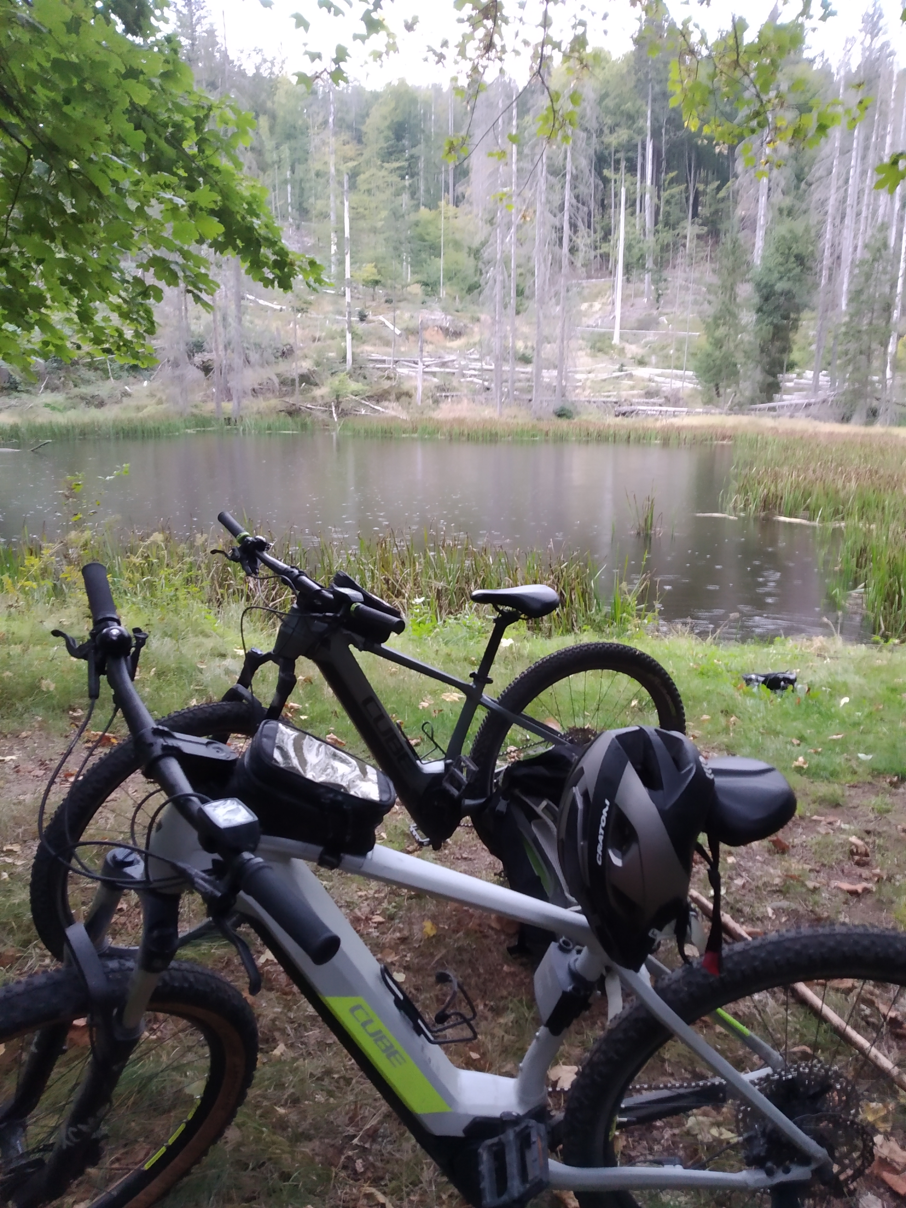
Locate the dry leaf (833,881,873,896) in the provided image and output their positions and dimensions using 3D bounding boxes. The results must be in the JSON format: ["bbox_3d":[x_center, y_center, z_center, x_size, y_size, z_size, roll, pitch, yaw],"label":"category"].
[{"bbox_3d":[1.171,0.836,2.658,0.095,0.030,0.060,0,13,0],"label":"dry leaf"}]

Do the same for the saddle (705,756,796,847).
[{"bbox_3d":[0.301,0.255,1.156,0.268,0.080,0.148,-1,22,-1],"label":"saddle"}]

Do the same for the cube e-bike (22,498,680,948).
[{"bbox_3d":[-0.113,0.349,2.384,1.854,1.103,0.686,-6,20,-24],"label":"cube e-bike"}]

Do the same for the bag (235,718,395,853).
[{"bbox_3d":[-0.172,0.243,1.141,0.190,0.110,0.090,18,21,-8],"label":"bag"}]

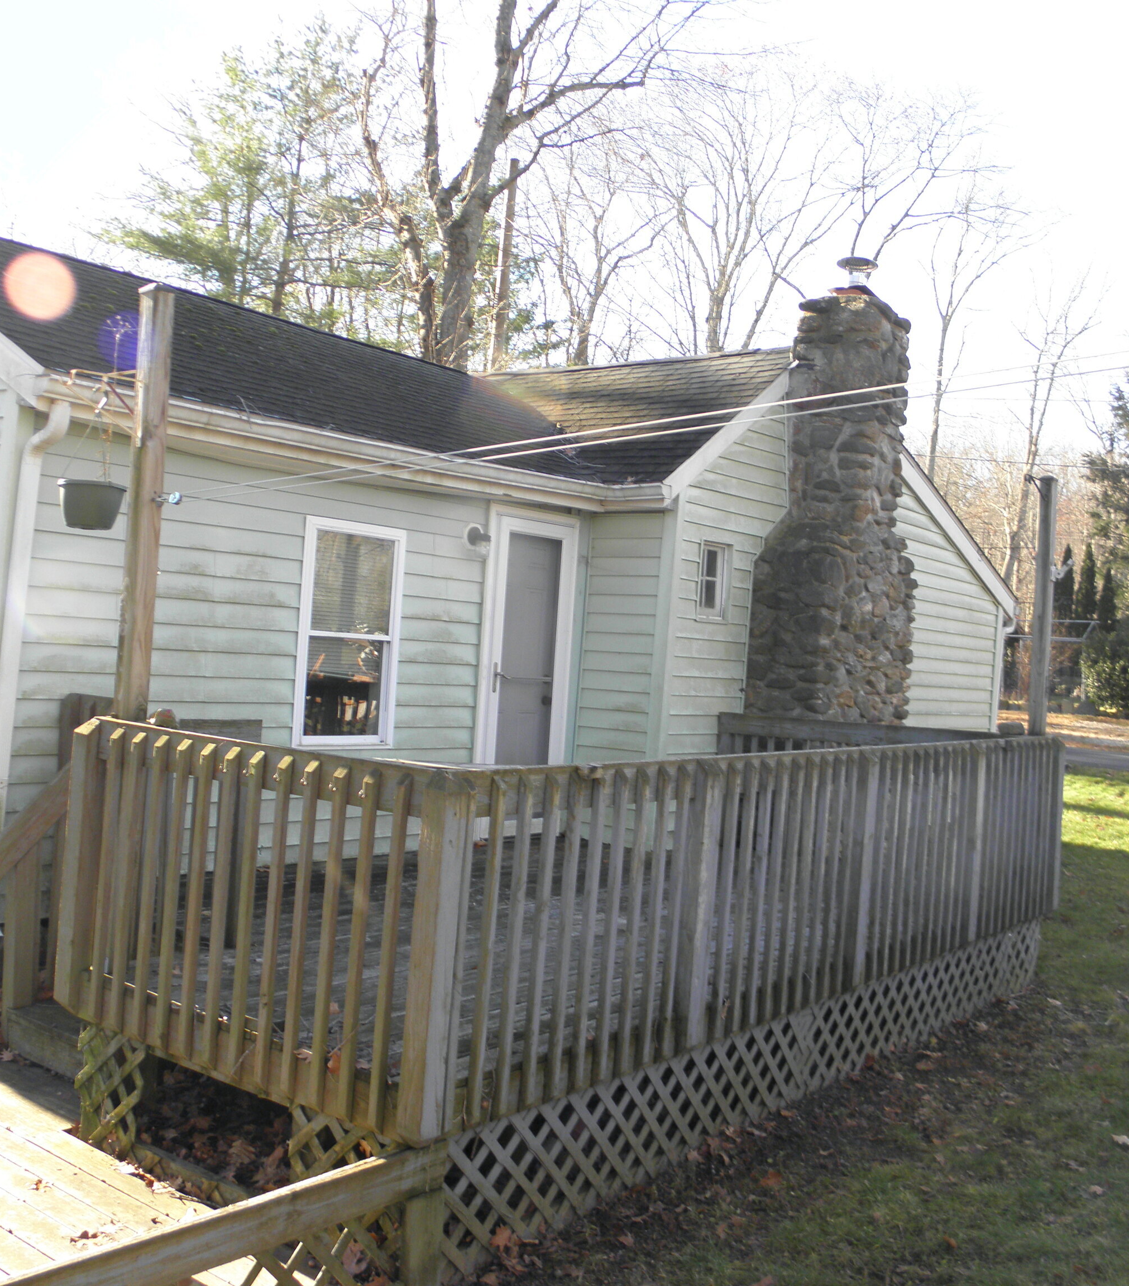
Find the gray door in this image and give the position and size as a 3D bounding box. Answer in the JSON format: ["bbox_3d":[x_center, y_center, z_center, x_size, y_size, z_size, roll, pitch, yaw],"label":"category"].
[{"bbox_3d":[-0.278,0.238,8.947,0.060,1.970,0.780,4,0,40],"label":"gray door"}]

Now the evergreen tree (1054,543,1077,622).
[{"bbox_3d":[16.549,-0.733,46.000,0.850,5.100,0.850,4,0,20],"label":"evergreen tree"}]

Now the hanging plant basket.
[{"bbox_3d":[-1.802,-0.524,5.299,0.250,0.175,0.250,4,0,40],"label":"hanging plant basket"}]

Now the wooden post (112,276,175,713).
[{"bbox_3d":[-1.549,-0.074,5.077,0.095,2.450,0.095,4,0,40],"label":"wooden post"}]

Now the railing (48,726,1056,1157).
[{"bbox_3d":[0.459,0.909,6.516,2.050,1.030,5.640,4,0,36],"label":"railing"}]

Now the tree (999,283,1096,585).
[{"bbox_3d":[17.409,-5.674,50.000,4.200,15.500,4.000,4,0,19],"label":"tree"}]

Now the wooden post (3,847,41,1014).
[{"bbox_3d":[-2.141,1.086,5.501,0.090,0.780,0.090,4,0,40],"label":"wooden post"}]

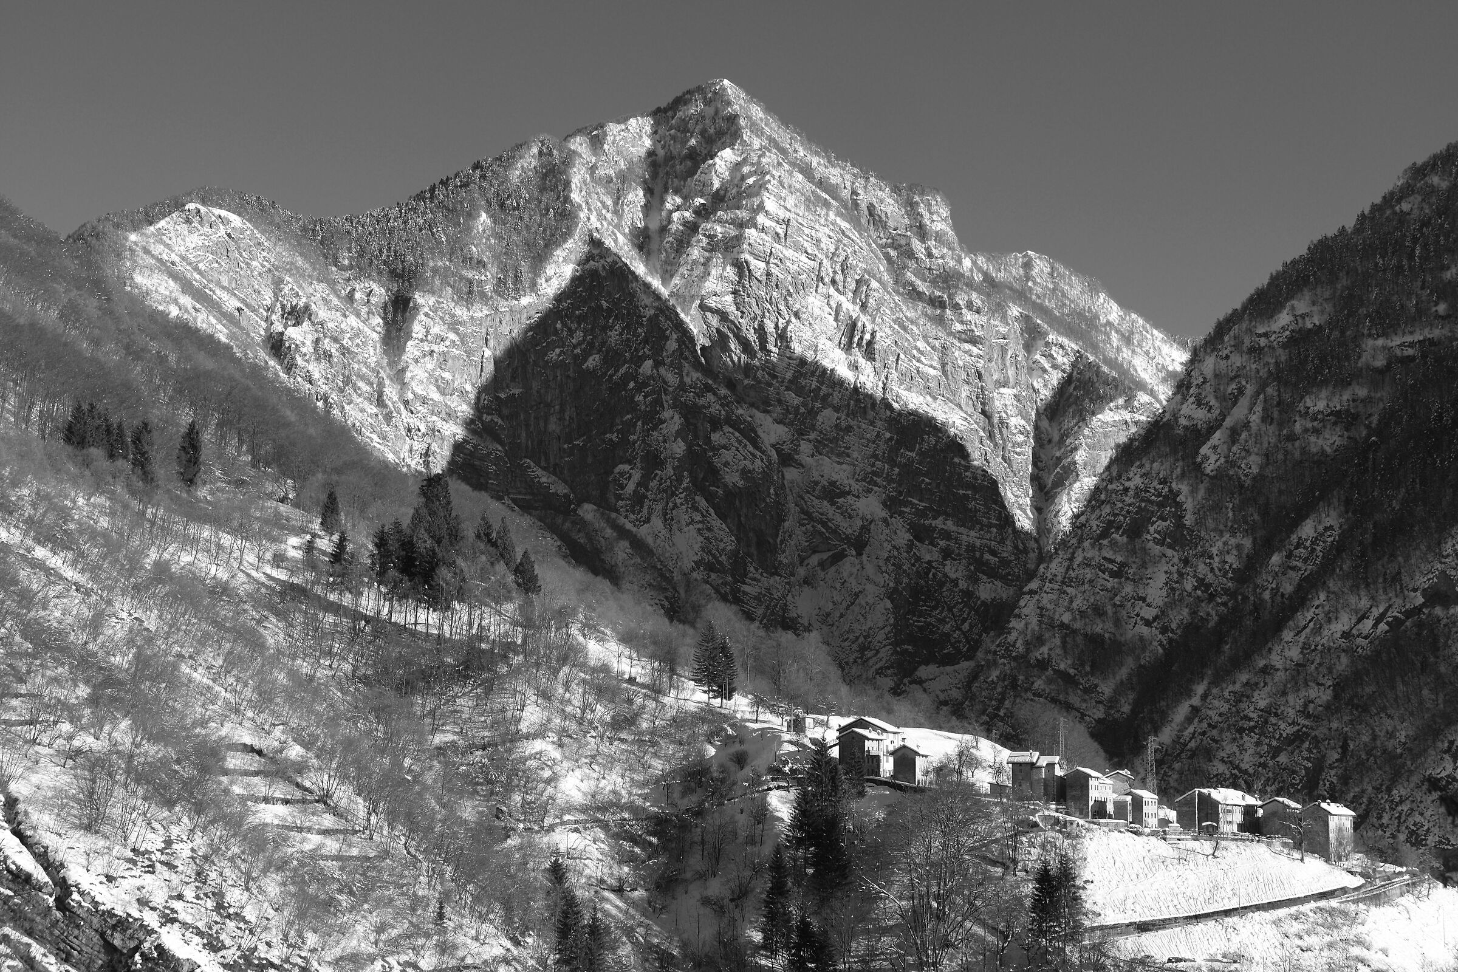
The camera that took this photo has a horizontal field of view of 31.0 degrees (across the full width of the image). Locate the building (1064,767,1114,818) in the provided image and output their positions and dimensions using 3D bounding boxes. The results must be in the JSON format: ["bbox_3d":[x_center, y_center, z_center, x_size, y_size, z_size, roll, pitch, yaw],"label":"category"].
[{"bbox_3d":[79.260,67.516,578.708,8.533,11.454,7.586,7,-11,-41],"label":"building"}]

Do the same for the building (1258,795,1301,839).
[{"bbox_3d":[116.980,70.602,558.530,7.628,9.708,5.635,-8,-12,43],"label":"building"}]

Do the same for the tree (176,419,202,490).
[{"bbox_3d":[-120.950,-7.020,590.000,6.000,16.250,6.000,0,-8,0],"label":"tree"}]

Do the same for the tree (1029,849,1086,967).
[{"bbox_3d":[62.830,81.220,505.000,10.930,22.740,8.740,0,-8,0],"label":"tree"}]

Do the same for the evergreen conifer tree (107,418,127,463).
[{"bbox_3d":[-147.236,-10.413,633.019,5.346,11.818,5.346,2,-9,-13],"label":"evergreen conifer tree"}]

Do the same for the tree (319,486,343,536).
[{"bbox_3d":[-87.720,5.520,580.000,5.020,11.160,5.020,0,-8,0],"label":"tree"}]

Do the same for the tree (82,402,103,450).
[{"bbox_3d":[-145.010,-13.120,600.000,5.190,12.330,5.190,0,-8,0],"label":"tree"}]

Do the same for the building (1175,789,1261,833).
[{"bbox_3d":[104.500,69.550,562.000,10.840,9.420,17.220,-6,-10,39],"label":"building"}]

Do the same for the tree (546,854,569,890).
[{"bbox_3d":[-31.502,71.615,483.714,4.242,8.061,4.242,1,-9,-4],"label":"tree"}]

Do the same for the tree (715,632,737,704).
[{"bbox_3d":[-1.317,41.757,608.568,6.338,16.636,6.338,0,-8,0],"label":"tree"}]

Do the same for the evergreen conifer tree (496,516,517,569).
[{"bbox_3d":[-48.280,12.710,570.000,5.060,12.210,5.060,0,-8,0],"label":"evergreen conifer tree"}]

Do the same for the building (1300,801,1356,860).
[{"bbox_3d":[124.489,71.908,546.404,8.221,12.963,8.389,6,-10,-35],"label":"building"}]

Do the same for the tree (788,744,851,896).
[{"bbox_3d":[17.851,66.653,525.489,11.931,32.121,11.931,0,-9,2],"label":"tree"}]

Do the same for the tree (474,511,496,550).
[{"bbox_3d":[-59.788,11.486,647.143,5.346,10.693,5.346,1,-9,-5],"label":"tree"}]

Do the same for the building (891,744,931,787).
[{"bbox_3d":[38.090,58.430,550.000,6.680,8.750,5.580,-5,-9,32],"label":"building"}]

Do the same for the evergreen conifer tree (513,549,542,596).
[{"bbox_3d":[-48.850,21.259,637.779,6.649,12.191,6.649,1,-9,-4],"label":"evergreen conifer tree"}]

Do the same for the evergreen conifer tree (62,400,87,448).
[{"bbox_3d":[-149.360,-13.510,600.000,5.580,12.070,5.580,0,-8,0],"label":"evergreen conifer tree"}]

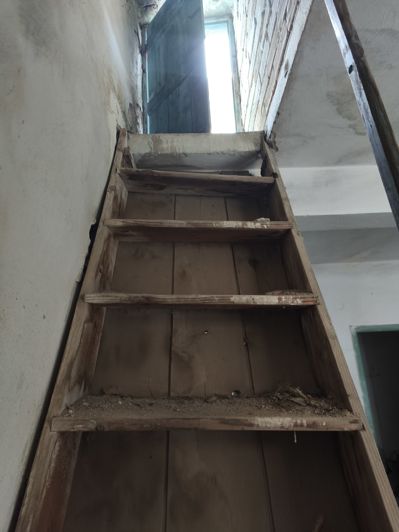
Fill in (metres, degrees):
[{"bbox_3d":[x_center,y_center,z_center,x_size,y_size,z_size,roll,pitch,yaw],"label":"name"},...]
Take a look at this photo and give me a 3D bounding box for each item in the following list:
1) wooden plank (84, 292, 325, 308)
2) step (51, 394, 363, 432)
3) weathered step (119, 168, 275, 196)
[{"bbox_3d":[0.004,0.112,1.036,0.630,0.026,0.165,1,-13,-1],"label":"wooden plank"},{"bbox_3d":[0.015,0.336,0.798,0.630,0.029,0.165,1,-10,-1],"label":"step"},{"bbox_3d":[-0.011,-0.344,1.515,0.630,0.027,0.165,3,-12,-1],"label":"weathered step"}]

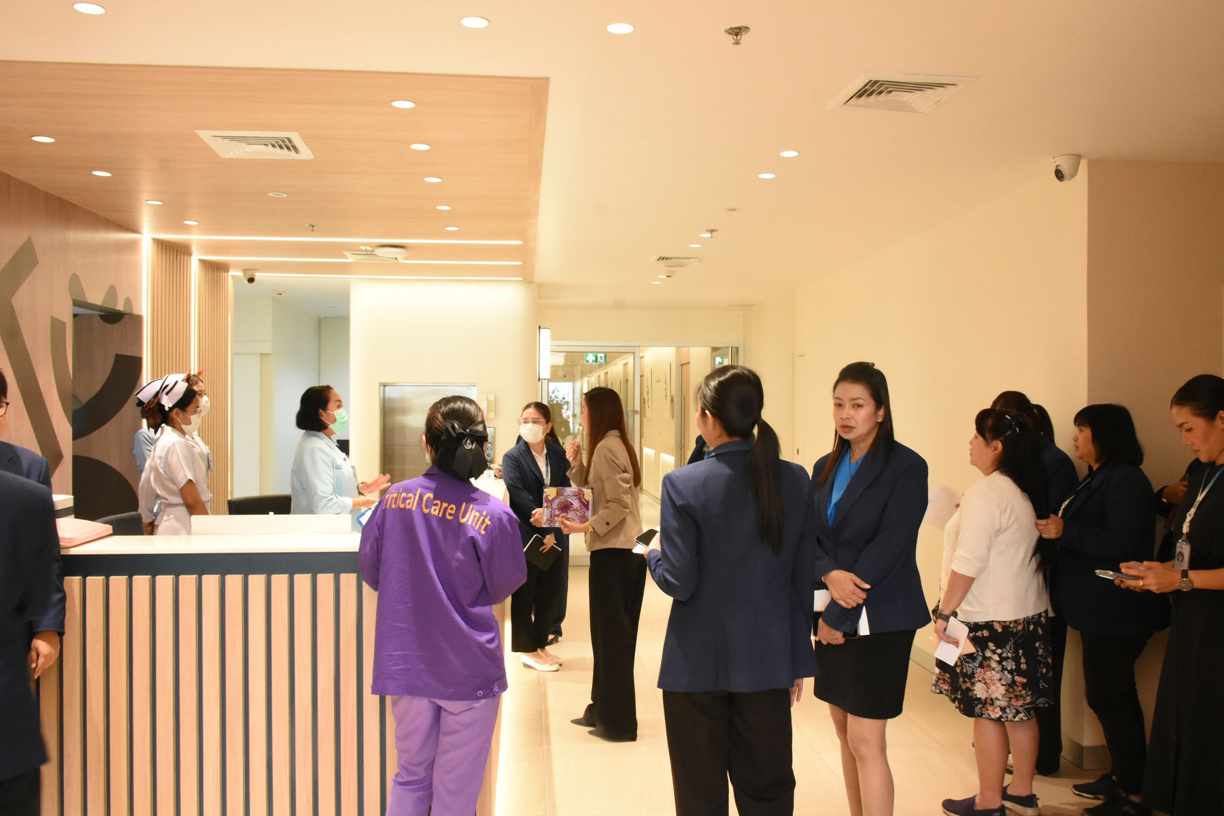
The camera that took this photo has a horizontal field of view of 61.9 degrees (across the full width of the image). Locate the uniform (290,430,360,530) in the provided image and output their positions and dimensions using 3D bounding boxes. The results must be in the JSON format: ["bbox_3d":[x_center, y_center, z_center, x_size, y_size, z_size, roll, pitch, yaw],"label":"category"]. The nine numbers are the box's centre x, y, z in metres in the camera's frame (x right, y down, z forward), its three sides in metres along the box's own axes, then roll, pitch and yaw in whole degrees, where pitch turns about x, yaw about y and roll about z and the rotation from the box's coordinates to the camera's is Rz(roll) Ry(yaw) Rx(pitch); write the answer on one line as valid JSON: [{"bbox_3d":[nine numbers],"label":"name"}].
[{"bbox_3d":[-1.456,0.444,5.150,0.340,0.630,0.450,0,0,3],"label":"uniform"}]

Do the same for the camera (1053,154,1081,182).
[{"bbox_3d":[1.892,-0.994,4.240,0.115,0.100,0.110,0,0,-6],"label":"camera"}]

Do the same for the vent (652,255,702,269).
[{"bbox_3d":[0.467,-1.050,7.220,0.365,0.030,0.365,0,0,-5],"label":"vent"}]

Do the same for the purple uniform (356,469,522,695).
[{"bbox_3d":[-0.491,0.501,2.950,0.470,0.680,0.350,0,0,-19],"label":"purple uniform"}]

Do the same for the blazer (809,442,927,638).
[{"bbox_3d":[0.785,0.389,3.120,0.300,0.600,0.440,0,0,-42],"label":"blazer"}]

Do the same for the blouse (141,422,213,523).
[{"bbox_3d":[-2.178,0.321,5.100,0.340,0.500,0.420,0,0,-26],"label":"blouse"}]

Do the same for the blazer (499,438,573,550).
[{"bbox_3d":[-0.447,0.501,6.000,0.430,0.650,0.280,0,0,-38],"label":"blazer"}]

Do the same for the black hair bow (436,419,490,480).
[{"bbox_3d":[-0.421,0.117,2.900,0.145,0.175,0.090,0,0,-26],"label":"black hair bow"}]

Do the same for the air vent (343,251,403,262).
[{"bbox_3d":[-1.654,-1.051,7.100,0.390,0.030,0.390,0,0,-5],"label":"air vent"}]

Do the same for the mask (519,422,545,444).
[{"bbox_3d":[-0.472,0.151,6.060,0.150,0.125,0.085,0,0,22],"label":"mask"}]

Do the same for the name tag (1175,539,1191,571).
[{"bbox_3d":[1.490,0.386,2.660,0.010,0.092,0.056,0,0,-22],"label":"name tag"}]

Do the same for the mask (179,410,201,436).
[{"bbox_3d":[-2.223,0.084,5.400,0.090,0.130,0.140,0,0,-41],"label":"mask"}]

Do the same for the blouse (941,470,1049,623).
[{"bbox_3d":[1.442,0.517,3.840,0.360,0.560,0.450,0,0,20],"label":"blouse"}]

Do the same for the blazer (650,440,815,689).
[{"bbox_3d":[0.344,0.441,2.900,0.460,0.690,0.320,0,0,-14],"label":"blazer"}]

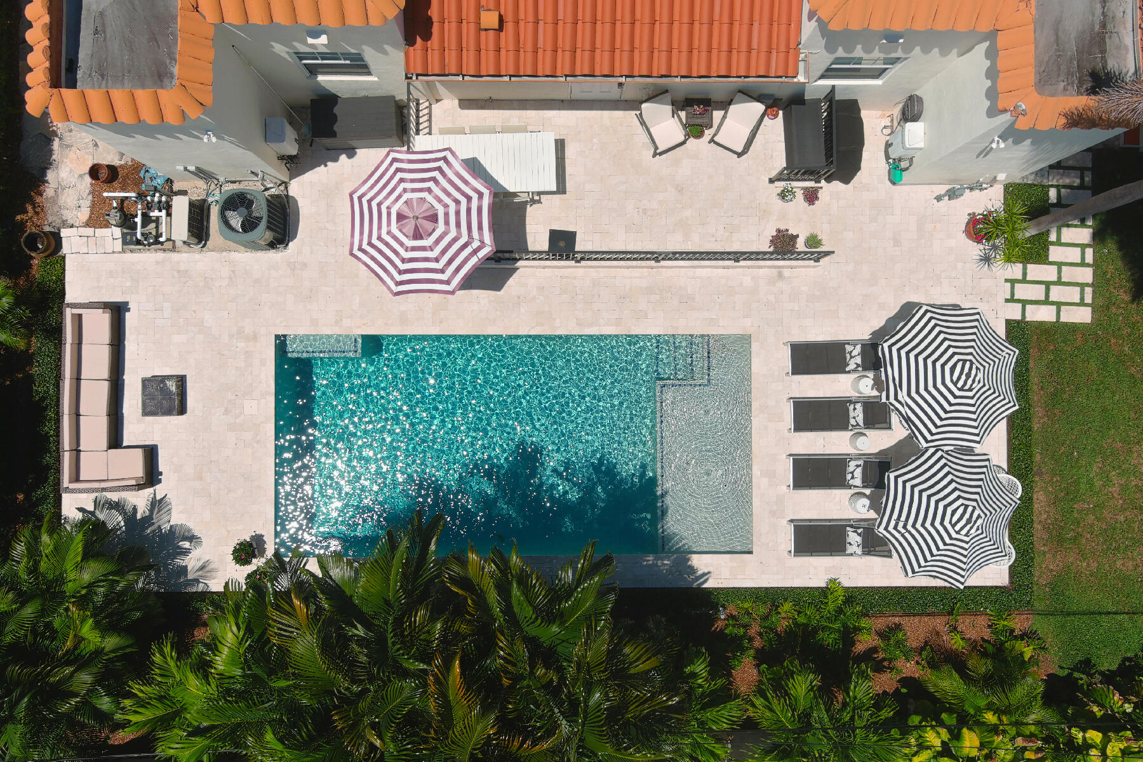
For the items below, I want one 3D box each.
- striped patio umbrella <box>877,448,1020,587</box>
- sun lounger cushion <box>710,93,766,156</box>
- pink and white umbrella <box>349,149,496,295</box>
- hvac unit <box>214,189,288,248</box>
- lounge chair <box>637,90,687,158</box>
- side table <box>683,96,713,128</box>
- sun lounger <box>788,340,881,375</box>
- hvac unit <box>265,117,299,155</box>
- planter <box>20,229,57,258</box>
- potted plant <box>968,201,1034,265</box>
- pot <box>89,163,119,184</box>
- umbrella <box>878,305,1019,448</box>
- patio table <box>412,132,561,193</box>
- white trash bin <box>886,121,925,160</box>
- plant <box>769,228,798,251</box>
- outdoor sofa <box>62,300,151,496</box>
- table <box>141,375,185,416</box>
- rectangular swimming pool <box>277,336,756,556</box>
[{"bbox_3d":[6.358,2.318,16.377,2.420,2.560,2.420,0,89,-1],"label":"striped patio umbrella"},{"bbox_3d":[3.040,-4.647,16.703,0.630,0.660,0.820,27,89,-1],"label":"sun lounger cushion"},{"bbox_3d":[-2.438,-2.589,15.776,2.450,2.540,2.450,0,89,-1],"label":"pink and white umbrella"},{"bbox_3d":[-5.874,-2.957,16.980,0.910,1.120,0.910,0,89,-1],"label":"hvac unit"},{"bbox_3d":[1.679,-4.727,16.991,0.700,0.800,0.900,-26,90,-1],"label":"lounge chair"},{"bbox_3d":[2.346,-4.961,17.207,0.479,0.400,0.492,0,89,-1],"label":"side table"},{"bbox_3d":[5.046,-0.434,17.440,1.950,0.440,0.640,-1,89,-1],"label":"sun lounger"},{"bbox_3d":[-5.211,-4.403,16.599,0.328,0.740,0.459,0,89,-1],"label":"hvac unit"},{"bbox_3d":[-10.006,-2.565,17.327,0.480,0.390,0.480,0,89,-1],"label":"planter"},{"bbox_3d":[7.899,-2.611,17.072,0.789,1.660,1.127,0,89,-1],"label":"potted plant"},{"bbox_3d":[-8.783,-3.854,17.248,0.360,0.320,0.360,0,89,-1],"label":"pot"},{"bbox_3d":[6.369,-0.067,16.403,2.420,2.560,2.420,0,89,-1],"label":"umbrella"},{"bbox_3d":[-1.525,-3.846,16.704,2.500,0.750,1.030,-1,89,-1],"label":"patio table"},{"bbox_3d":[6.095,-4.350,16.749,0.394,0.680,0.495,0,89,-2],"label":"white trash bin"},{"bbox_3d":[3.950,-2.599,17.187,0.530,0.450,0.480,0,89,-1],"label":"plant"},{"bbox_3d":[-8.630,0.320,17.191,1.372,0.650,3.476,0,89,-1],"label":"outdoor sofa"},{"bbox_3d":[-7.710,0.303,17.376,0.667,0.320,0.727,-1,89,-1],"label":"table"},{"bbox_3d":[-1.088,1.220,18.214,9.100,1.400,4.200,0,89,-1],"label":"rectangular swimming pool"}]

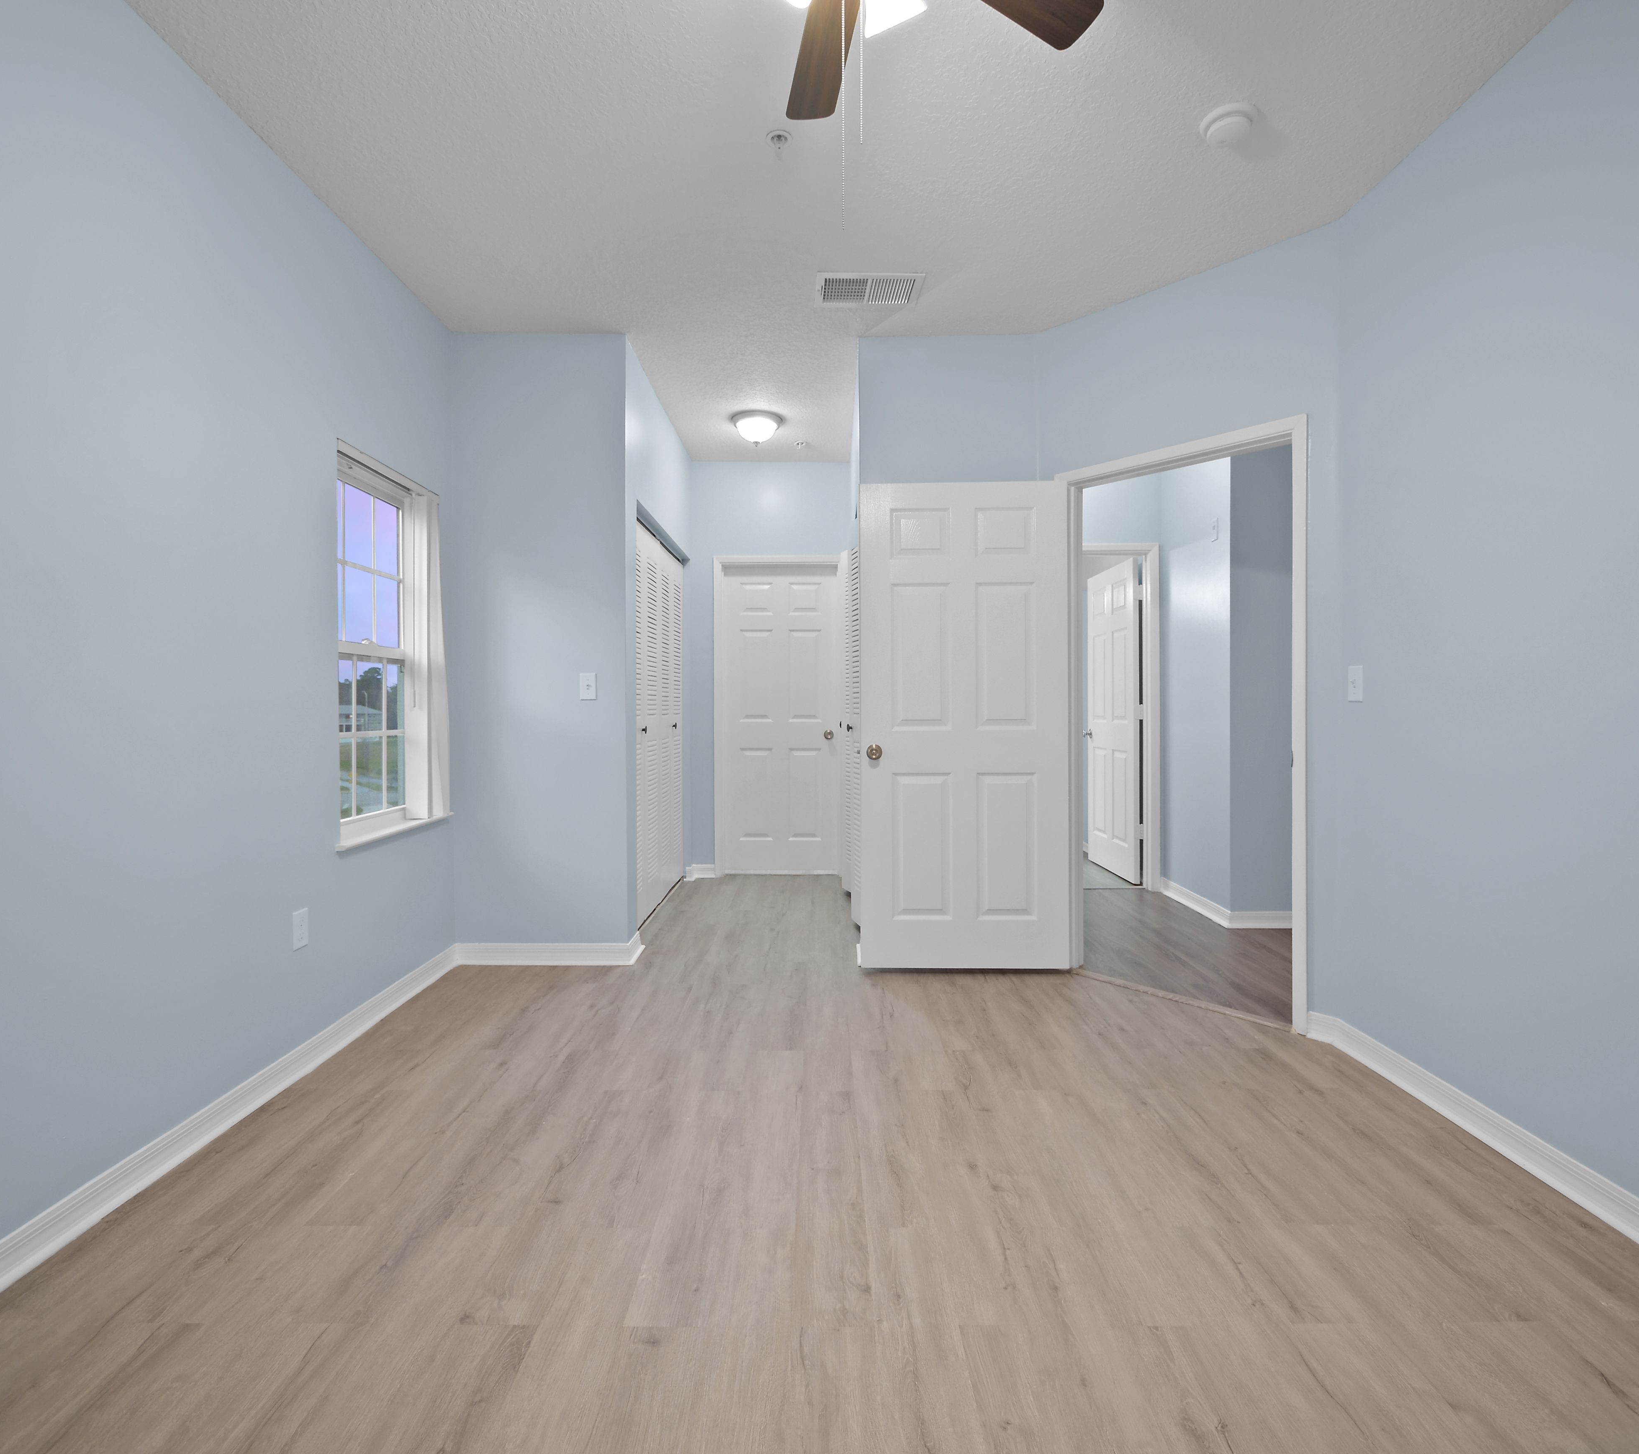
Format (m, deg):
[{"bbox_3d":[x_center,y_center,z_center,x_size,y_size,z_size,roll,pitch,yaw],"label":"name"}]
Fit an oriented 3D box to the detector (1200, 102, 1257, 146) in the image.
[{"bbox_3d":[1.126,-1.640,2.154,0.140,0.046,0.140,0,1,0],"label":"detector"}]

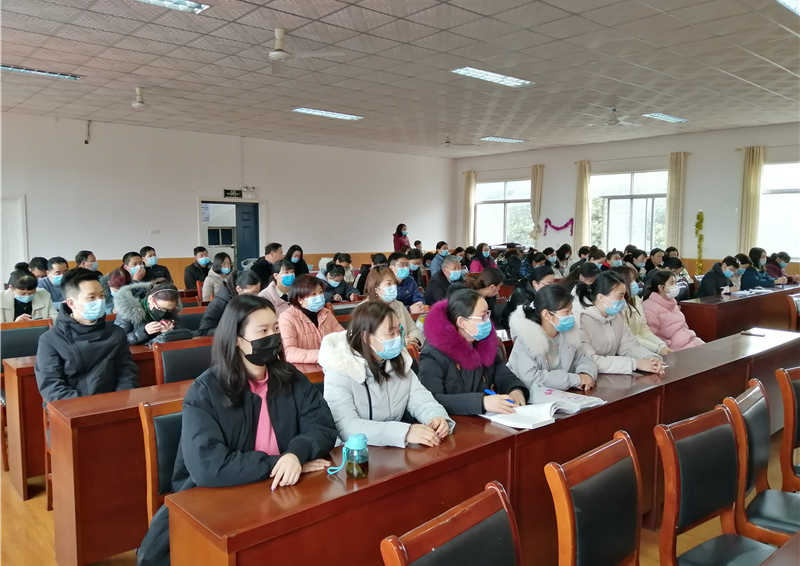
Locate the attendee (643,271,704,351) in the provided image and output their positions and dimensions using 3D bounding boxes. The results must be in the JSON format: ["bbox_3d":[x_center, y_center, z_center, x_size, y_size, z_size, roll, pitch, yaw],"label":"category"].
[{"bbox_3d":[2.009,0.547,4.398,0.500,1.220,0.750,-5,7,-42],"label":"attendee"}]

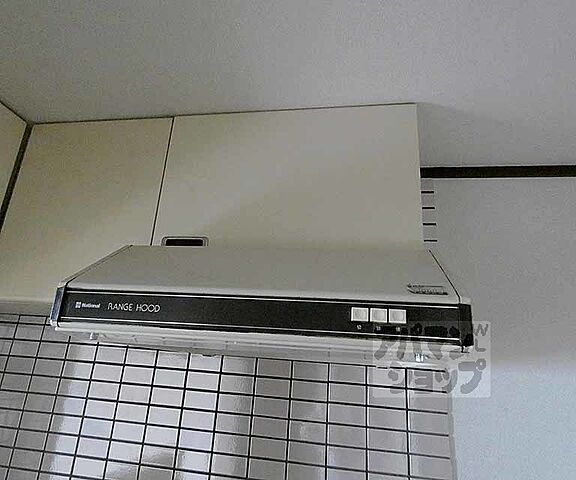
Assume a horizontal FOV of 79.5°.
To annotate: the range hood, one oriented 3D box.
[{"bbox_3d":[-0.022,0.148,0.742,0.602,0.220,0.520,1,-16,10],"label":"range hood"}]

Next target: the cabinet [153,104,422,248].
[{"bbox_3d":[0.012,-0.097,0.936,0.600,0.366,0.299,1,-16,9],"label":"cabinet"}]

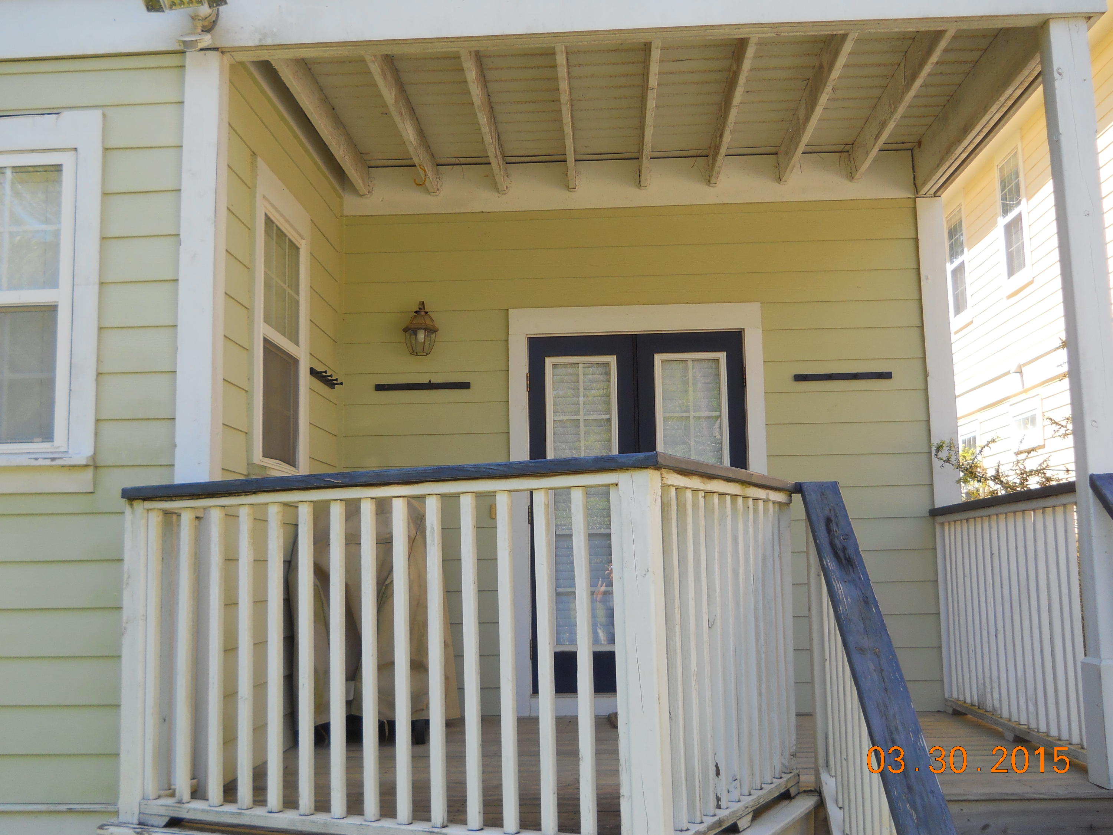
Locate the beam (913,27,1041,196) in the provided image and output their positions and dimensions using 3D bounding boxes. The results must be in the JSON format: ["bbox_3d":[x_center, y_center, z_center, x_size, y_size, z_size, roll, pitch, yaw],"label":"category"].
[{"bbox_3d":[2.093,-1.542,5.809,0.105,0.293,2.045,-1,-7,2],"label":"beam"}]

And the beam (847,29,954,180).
[{"bbox_3d":[1.684,-1.583,5.830,0.040,0.183,2.045,-1,-7,2],"label":"beam"}]

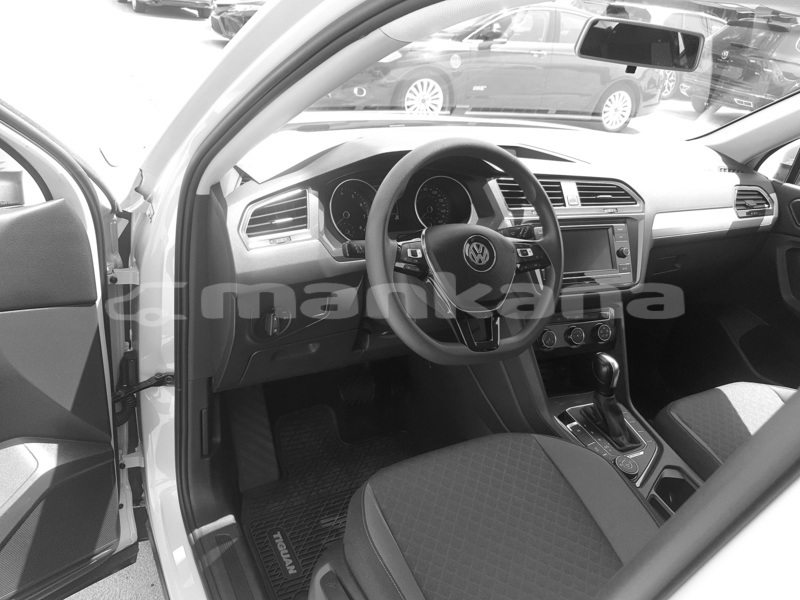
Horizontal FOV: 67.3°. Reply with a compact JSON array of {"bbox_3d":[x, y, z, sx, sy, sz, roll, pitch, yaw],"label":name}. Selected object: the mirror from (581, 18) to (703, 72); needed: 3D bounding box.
[{"bbox_3d":[0.427,-0.455,1.071,0.249,0.072,0.040,1,30,-14],"label":"mirror"}]

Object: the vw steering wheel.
[{"bbox_3d":[0.107,-0.085,1.008,0.370,0.365,0.110,-5,1,-24],"label":"vw steering wheel"}]

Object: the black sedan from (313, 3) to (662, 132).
[{"bbox_3d":[1.290,-3.156,7.915,4.870,1.475,1.870,-6,30,-24],"label":"black sedan"}]

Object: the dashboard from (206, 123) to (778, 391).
[{"bbox_3d":[0.307,-0.172,1.455,1.480,0.440,0.540,-5,30,-24],"label":"dashboard"}]

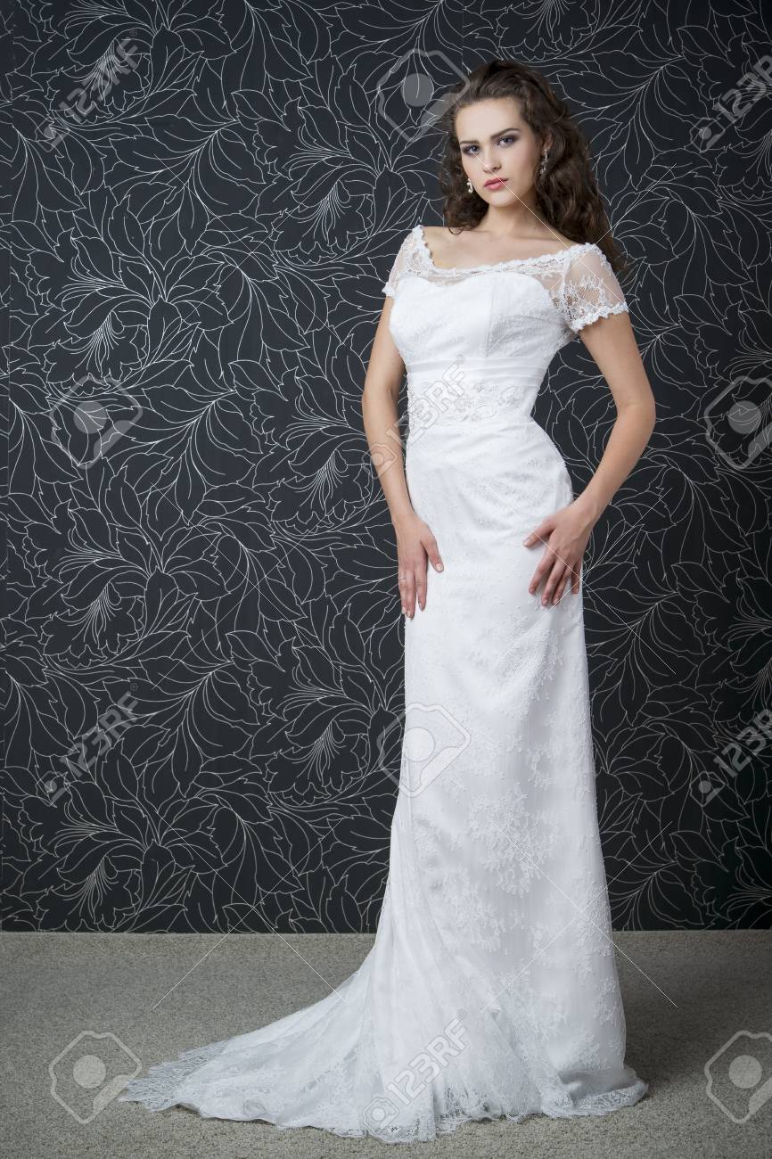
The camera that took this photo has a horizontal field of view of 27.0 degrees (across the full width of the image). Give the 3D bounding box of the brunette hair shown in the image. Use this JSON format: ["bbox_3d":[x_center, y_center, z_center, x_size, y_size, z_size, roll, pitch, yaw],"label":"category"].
[{"bbox_3d":[0.245,-0.682,2.660,0.300,0.350,0.270,-4,4,28],"label":"brunette hair"}]

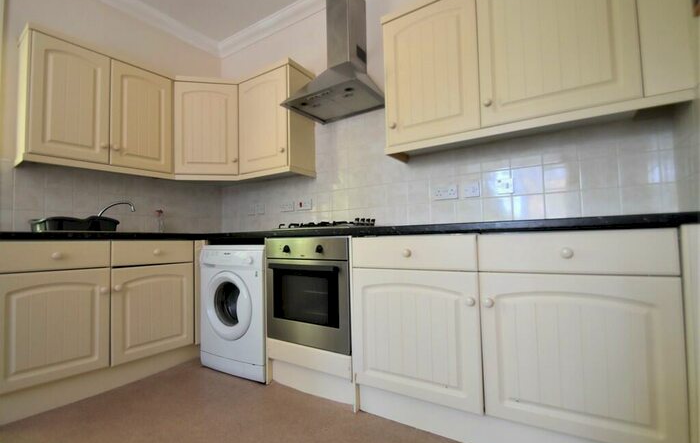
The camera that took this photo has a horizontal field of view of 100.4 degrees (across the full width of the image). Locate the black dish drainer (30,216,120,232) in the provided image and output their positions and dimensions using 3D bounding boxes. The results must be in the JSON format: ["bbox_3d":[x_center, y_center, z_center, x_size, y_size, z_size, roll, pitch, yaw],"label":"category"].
[{"bbox_3d":[-1.578,0.024,1.686,0.300,0.110,0.400,-3,-5,31],"label":"black dish drainer"}]

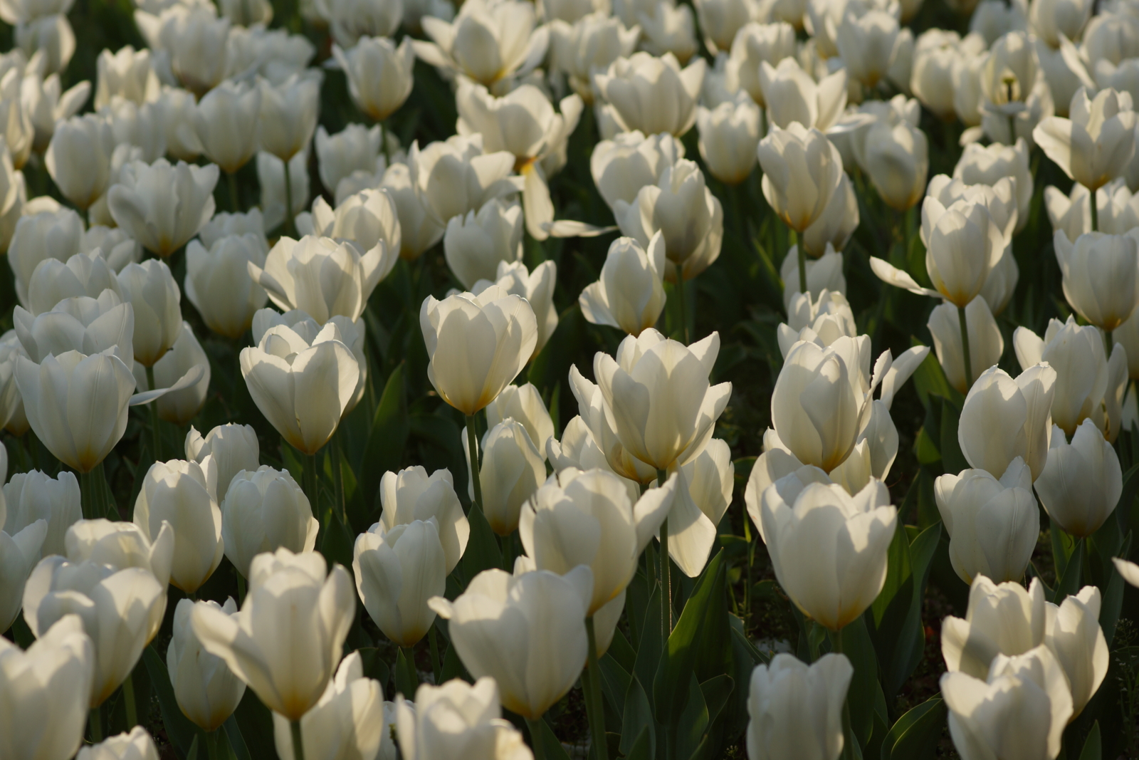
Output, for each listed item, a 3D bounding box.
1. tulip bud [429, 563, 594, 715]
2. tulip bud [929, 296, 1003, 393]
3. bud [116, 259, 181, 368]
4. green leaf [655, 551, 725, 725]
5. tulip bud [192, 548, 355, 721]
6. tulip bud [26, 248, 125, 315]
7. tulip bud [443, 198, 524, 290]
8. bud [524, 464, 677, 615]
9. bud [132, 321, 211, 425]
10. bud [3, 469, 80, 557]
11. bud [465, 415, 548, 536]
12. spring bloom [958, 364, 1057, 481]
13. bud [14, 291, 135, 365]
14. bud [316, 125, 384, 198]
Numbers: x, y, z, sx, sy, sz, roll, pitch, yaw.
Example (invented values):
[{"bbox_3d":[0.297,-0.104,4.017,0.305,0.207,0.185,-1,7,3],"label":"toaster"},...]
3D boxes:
[{"bbox_3d":[-0.029,0.131,2.370,0.082,0.069,0.071,-1,13,0],"label":"tulip bud"},{"bbox_3d":[0.269,-0.022,3.220,0.051,0.063,0.051,0,14,0],"label":"tulip bud"},{"bbox_3d":[-0.269,-0.042,3.030,0.042,0.067,0.042,0,14,0],"label":"bud"},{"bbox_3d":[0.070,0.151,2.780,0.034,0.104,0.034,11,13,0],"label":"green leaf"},{"bbox_3d":[-0.133,0.118,2.130,0.073,0.074,0.062,0,14,0],"label":"tulip bud"},{"bbox_3d":[-0.317,-0.049,3.050,0.061,0.067,0.058,0,14,0],"label":"tulip bud"},{"bbox_3d":[-0.062,-0.097,3.450,0.059,0.065,0.059,-1,13,0],"label":"tulip bud"},{"bbox_3d":[0.014,0.085,2.420,0.078,0.071,0.069,-3,16,0],"label":"bud"},{"bbox_3d":[-0.253,-0.002,3.020,0.049,0.064,0.048,0,14,0],"label":"bud"},{"bbox_3d":[-0.289,0.082,2.600,0.043,0.059,0.043,-2,16,-6],"label":"bud"},{"bbox_3d":[-0.036,0.054,2.680,0.045,0.064,0.045,0,14,0],"label":"bud"},{"bbox_3d":[0.248,0.029,2.690,0.057,0.066,0.054,2,16,5],"label":"spring bloom"},{"bbox_3d":[-0.292,-0.014,2.800,0.071,0.066,0.068,0,14,0],"label":"bud"},{"bbox_3d":[-0.152,-0.145,3.270,0.047,0.055,0.047,-1,16,-3],"label":"bud"}]

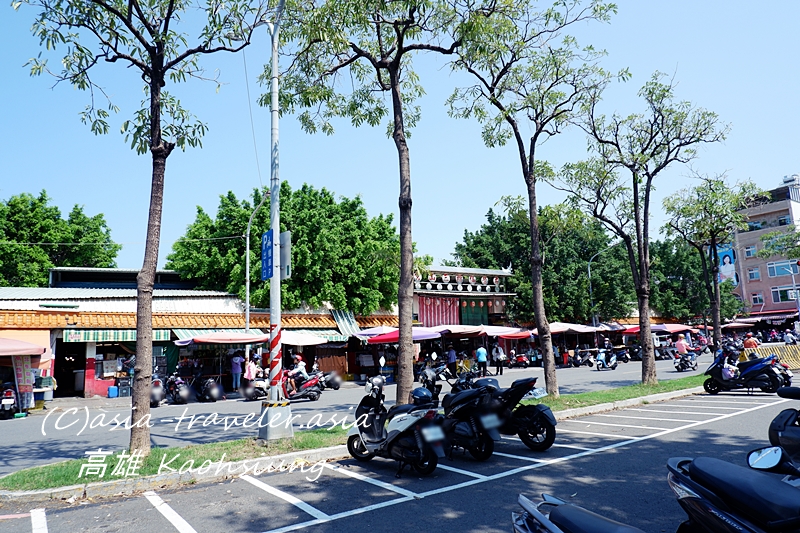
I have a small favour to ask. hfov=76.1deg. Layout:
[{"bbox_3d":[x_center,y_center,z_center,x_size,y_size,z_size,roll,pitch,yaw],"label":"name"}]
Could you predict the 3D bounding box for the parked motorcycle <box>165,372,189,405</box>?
[{"bbox_3d":[-7.606,4.104,17.634,0.680,1.100,1.750,5,-12,-40],"label":"parked motorcycle"}]

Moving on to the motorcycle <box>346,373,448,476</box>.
[{"bbox_3d":[-0.080,1.974,6.550,0.690,1.120,1.780,5,-12,-39],"label":"motorcycle"}]

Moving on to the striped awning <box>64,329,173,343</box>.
[{"bbox_3d":[-11.383,2.819,20.700,3.850,0.540,0.330,5,-12,-37],"label":"striped awning"}]

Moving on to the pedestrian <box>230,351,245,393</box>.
[{"bbox_3d":[-6.538,4.226,20.580,0.500,1.620,0.420,-1,-9,-8],"label":"pedestrian"}]

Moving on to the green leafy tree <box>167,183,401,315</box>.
[{"bbox_3d":[-7.515,0.961,32.772,14.000,12.200,12.000,4,-11,-37],"label":"green leafy tree"}]

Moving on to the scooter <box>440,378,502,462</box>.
[{"bbox_3d":[0.656,2.019,7.128,0.700,1.140,1.880,4,-12,-37],"label":"scooter"}]

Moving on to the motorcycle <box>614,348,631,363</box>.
[{"bbox_3d":[14.280,5.799,33.756,0.680,1.120,1.820,5,-12,-38],"label":"motorcycle"}]

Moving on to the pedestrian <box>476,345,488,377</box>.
[{"bbox_3d":[3.938,4.531,24.728,0.500,1.580,0.380,-2,-9,0],"label":"pedestrian"}]

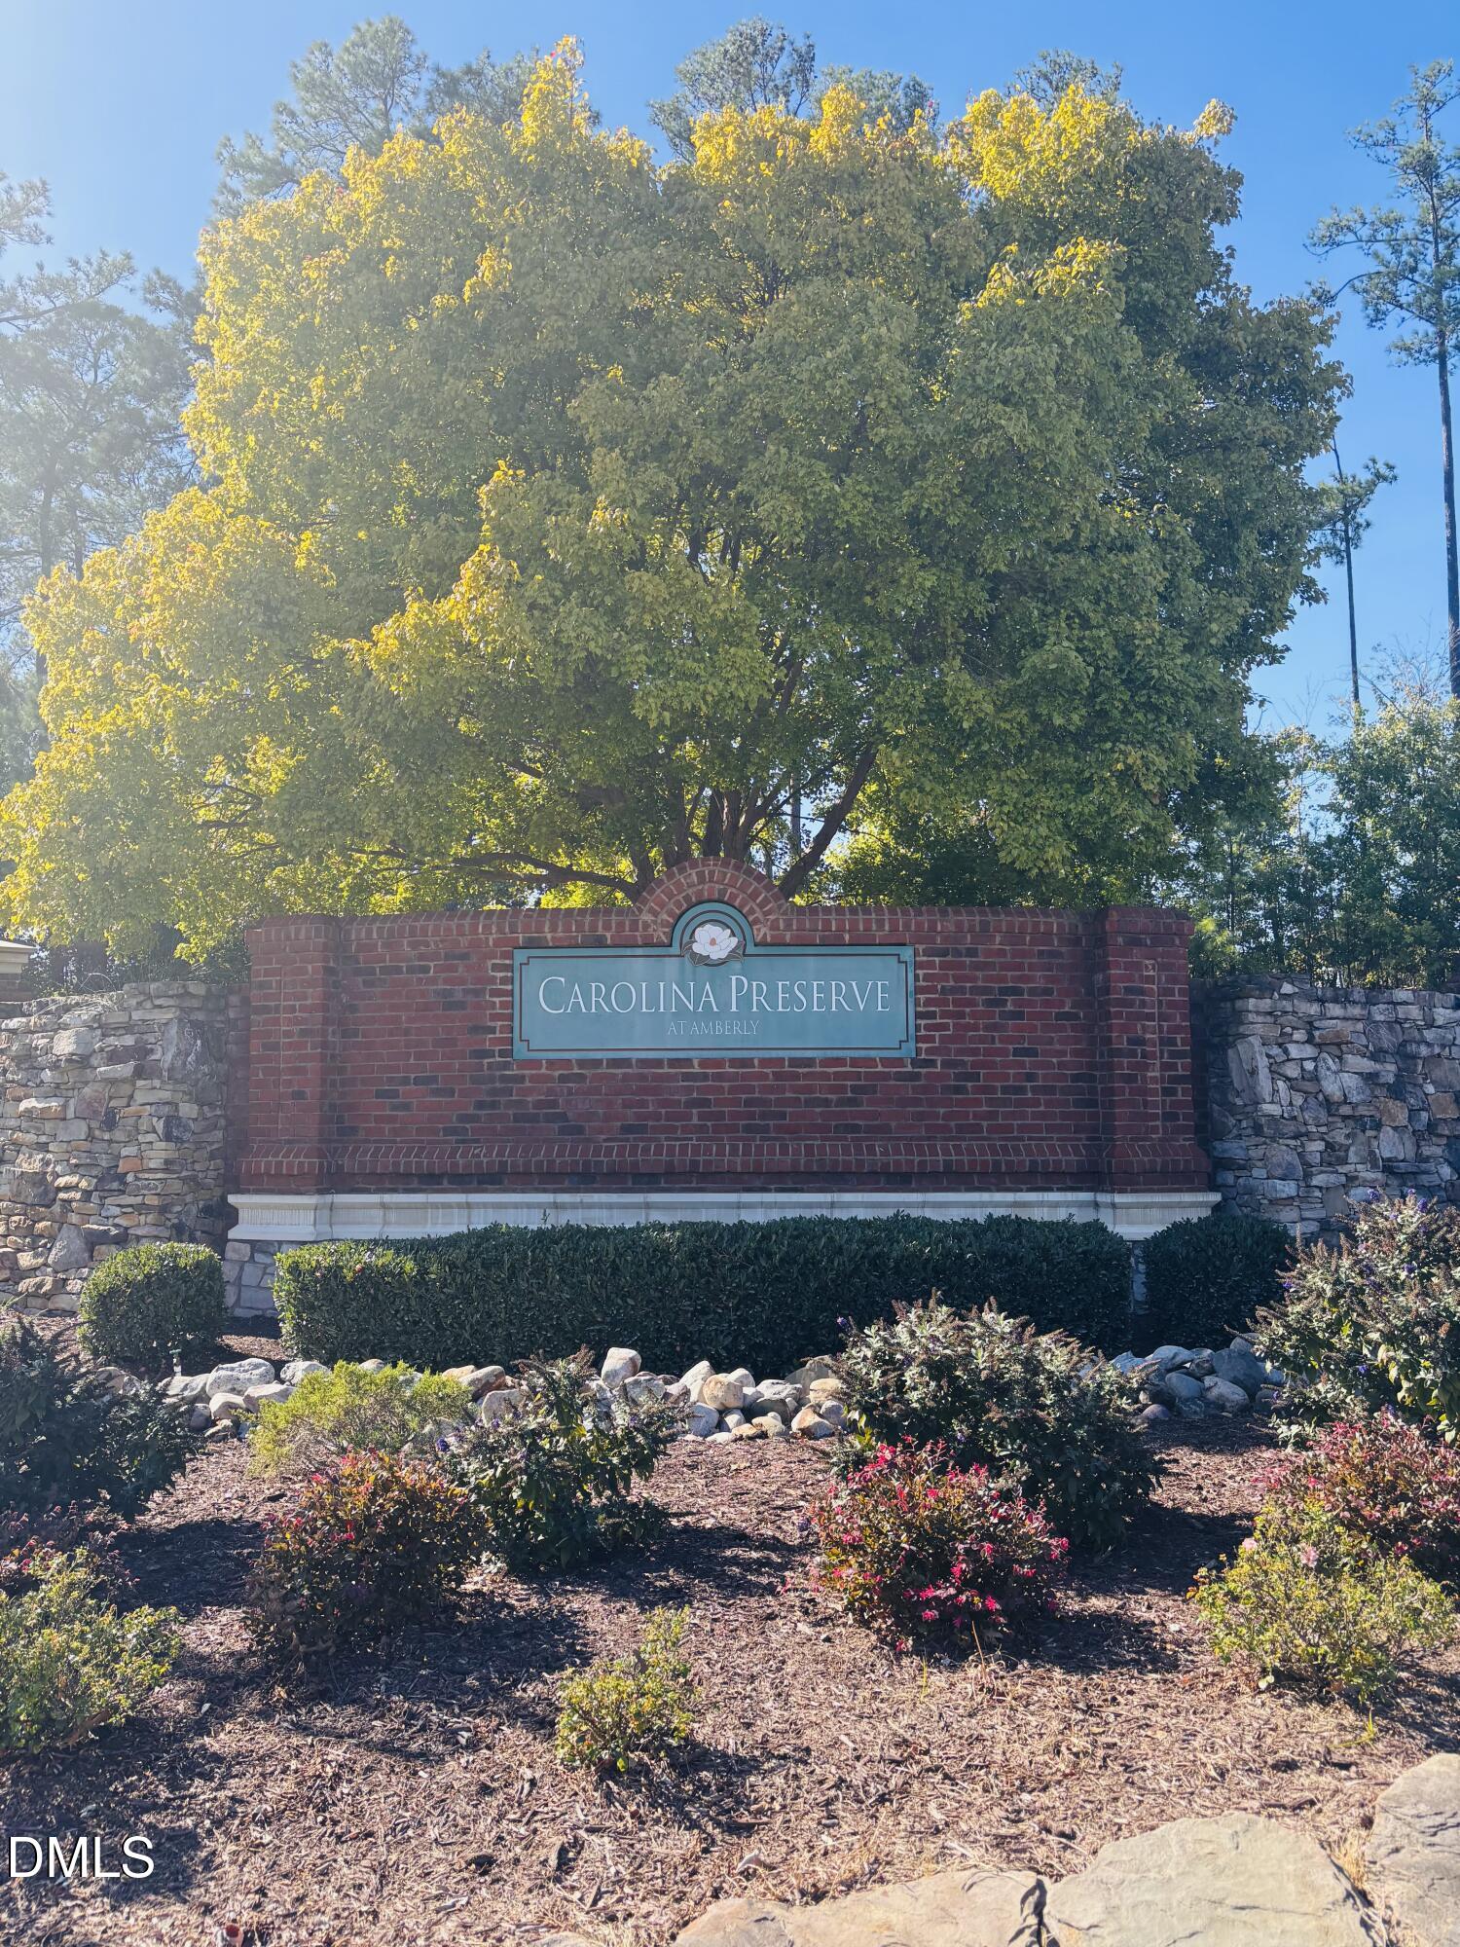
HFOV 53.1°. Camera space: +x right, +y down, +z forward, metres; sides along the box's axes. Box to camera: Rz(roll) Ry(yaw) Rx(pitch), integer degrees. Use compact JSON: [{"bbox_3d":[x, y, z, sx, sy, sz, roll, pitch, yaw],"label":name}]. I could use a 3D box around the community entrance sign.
[{"bbox_3d":[-0.108,0.039,9.480,2.613,1.020,0.070,-1,-5,4],"label":"community entrance sign"}]

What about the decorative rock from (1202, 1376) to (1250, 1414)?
[{"bbox_3d":[2.644,2.247,7.786,0.275,0.205,0.220,0,-7,0],"label":"decorative rock"}]

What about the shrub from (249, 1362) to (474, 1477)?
[{"bbox_3d":[-1.667,1.993,6.611,1.017,0.460,0.950,0,-7,0],"label":"shrub"}]

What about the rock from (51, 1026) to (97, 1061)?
[{"bbox_3d":[-4.693,0.501,10.468,0.338,0.251,0.200,0,-7,0],"label":"rock"}]

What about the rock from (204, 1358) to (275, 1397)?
[{"bbox_3d":[-2.415,1.991,7.210,0.352,0.191,0.247,0,-5,0],"label":"rock"}]

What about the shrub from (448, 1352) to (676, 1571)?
[{"bbox_3d":[-0.595,1.683,5.178,0.807,0.677,0.767,0,-5,0],"label":"shrub"}]

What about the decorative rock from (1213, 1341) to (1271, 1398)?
[{"bbox_3d":[2.520,1.950,7.211,0.292,0.272,0.249,0,-5,0],"label":"decorative rock"}]

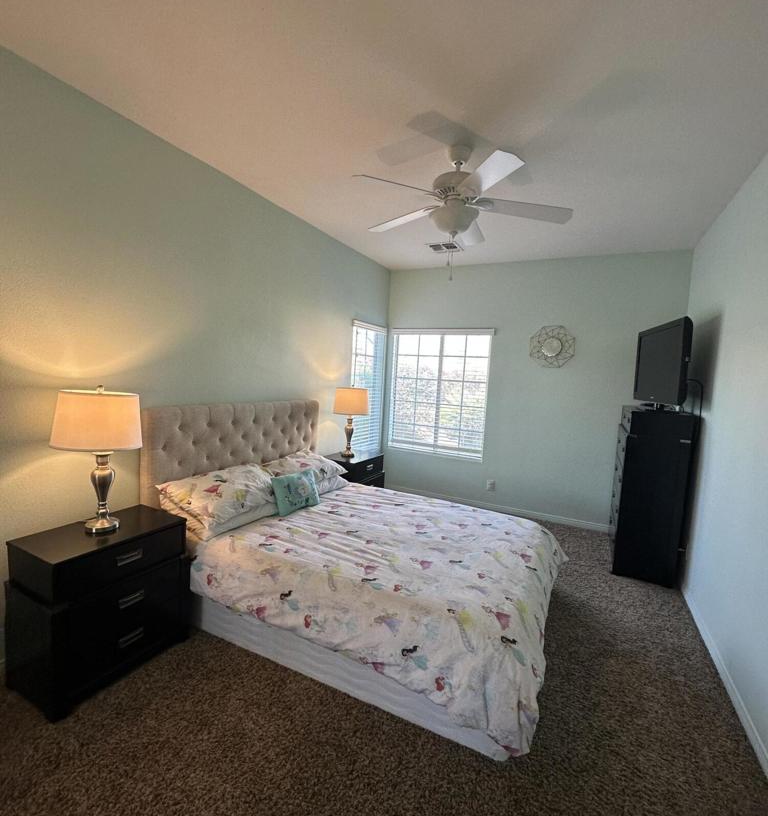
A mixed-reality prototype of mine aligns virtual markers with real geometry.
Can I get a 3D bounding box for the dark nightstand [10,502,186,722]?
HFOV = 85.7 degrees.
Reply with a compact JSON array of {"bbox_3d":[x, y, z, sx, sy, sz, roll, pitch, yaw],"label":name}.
[{"bbox_3d":[-1.361,0.914,2.015,0.415,0.655,0.630,5,5,26],"label":"dark nightstand"}]

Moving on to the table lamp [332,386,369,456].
[{"bbox_3d":[-0.332,0.128,4.094,0.356,0.687,0.356,3,5,0],"label":"table lamp"}]

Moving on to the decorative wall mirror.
[{"bbox_3d":[1.742,-0.631,4.293,0.440,0.429,0.035,5,5,26],"label":"decorative wall mirror"}]

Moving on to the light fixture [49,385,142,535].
[{"bbox_3d":[-1.355,0.241,1.987,0.360,0.690,0.360,5,5,26],"label":"light fixture"}]

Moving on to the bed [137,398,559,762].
[{"bbox_3d":[-0.058,0.646,2.684,2.215,1.220,1.650,5,5,26],"label":"bed"}]

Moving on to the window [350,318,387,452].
[{"bbox_3d":[-0.186,-0.213,4.822,0.110,1.492,0.785,5,5,26],"label":"window"}]

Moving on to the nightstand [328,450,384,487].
[{"bbox_3d":[-0.322,0.801,4.109,0.415,0.655,0.630,5,5,26],"label":"nightstand"}]

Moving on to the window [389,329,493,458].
[{"bbox_3d":[0.631,-0.177,4.893,1.230,1.496,0.110,5,5,26],"label":"window"}]

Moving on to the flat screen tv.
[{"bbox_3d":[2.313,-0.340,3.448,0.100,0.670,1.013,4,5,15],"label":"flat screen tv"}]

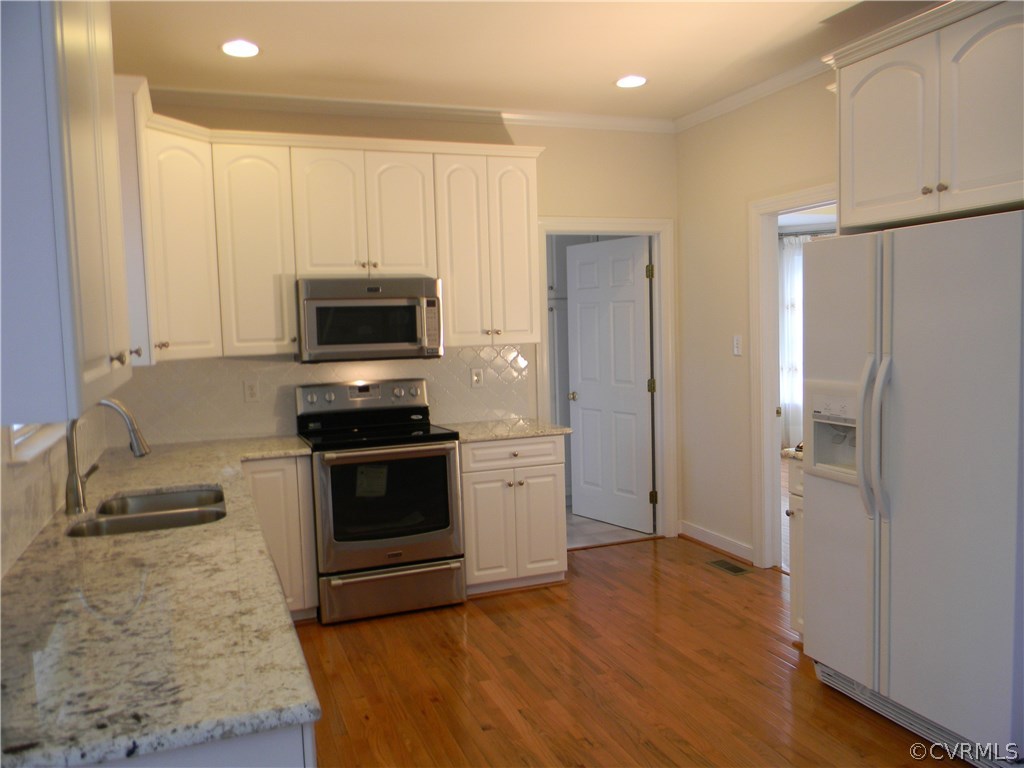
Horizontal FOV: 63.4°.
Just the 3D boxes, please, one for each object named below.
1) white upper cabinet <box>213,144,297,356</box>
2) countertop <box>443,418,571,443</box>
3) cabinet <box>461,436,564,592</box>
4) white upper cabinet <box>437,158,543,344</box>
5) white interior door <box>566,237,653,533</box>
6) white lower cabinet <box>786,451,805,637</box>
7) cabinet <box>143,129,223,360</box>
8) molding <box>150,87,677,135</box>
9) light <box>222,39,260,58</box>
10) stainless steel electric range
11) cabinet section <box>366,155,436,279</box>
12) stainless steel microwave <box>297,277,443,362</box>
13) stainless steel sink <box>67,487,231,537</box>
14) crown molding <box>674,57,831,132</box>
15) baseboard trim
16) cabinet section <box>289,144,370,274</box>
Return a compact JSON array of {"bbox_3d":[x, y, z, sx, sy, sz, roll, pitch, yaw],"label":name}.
[{"bbox_3d":[-1.363,-0.694,4.397,0.363,1.065,0.330,-3,5,-20],"label":"white upper cabinet"},{"bbox_3d":[-0.092,0.268,4.837,0.673,0.033,0.646,-3,5,-20],"label":"countertop"},{"bbox_3d":[-0.090,0.703,4.819,0.608,0.879,0.610,-3,5,-20],"label":"cabinet"},{"bbox_3d":[-0.188,-0.770,4.900,0.613,1.075,0.330,-3,5,-20],"label":"white upper cabinet"},{"bbox_3d":[0.694,0.005,5.955,0.036,2.030,0.800,-5,6,-37],"label":"white interior door"},{"bbox_3d":[1.553,0.750,3.653,0.615,0.875,0.240,-3,5,-20],"label":"white lower cabinet"},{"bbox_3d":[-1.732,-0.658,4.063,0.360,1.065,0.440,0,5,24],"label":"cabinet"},{"bbox_3d":[-0.531,-1.589,4.855,3.495,0.075,0.070,-3,5,-20],"label":"molding"},{"bbox_3d":[-1.192,-1.473,3.642,0.165,0.045,0.165,-3,5,-20],"label":"light"},{"bbox_3d":[-0.718,0.593,4.520,0.755,1.180,0.675,-3,5,-20],"label":"stainless steel electric range"},{"bbox_3d":[-0.650,-0.923,4.625,0.381,0.668,0.320,-3,5,-21],"label":"cabinet section"},{"bbox_3d":[-0.815,-0.362,4.655,0.760,0.427,0.400,-3,5,-20],"label":"stainless steel microwave"},{"bbox_3d":[-1.254,0.555,2.928,0.460,0.200,0.740,-3,5,-20],"label":"stainless steel sink"},{"bbox_3d":[1.315,-1.606,4.721,0.070,0.068,1.495,-3,5,-20],"label":"crown molding"},{"bbox_3d":[1.306,1.014,5.319,0.020,0.108,0.785,-3,5,-20],"label":"baseboard trim"},{"bbox_3d":[-1.005,-0.904,4.492,0.380,0.668,0.320,-3,5,-21],"label":"cabinet section"}]

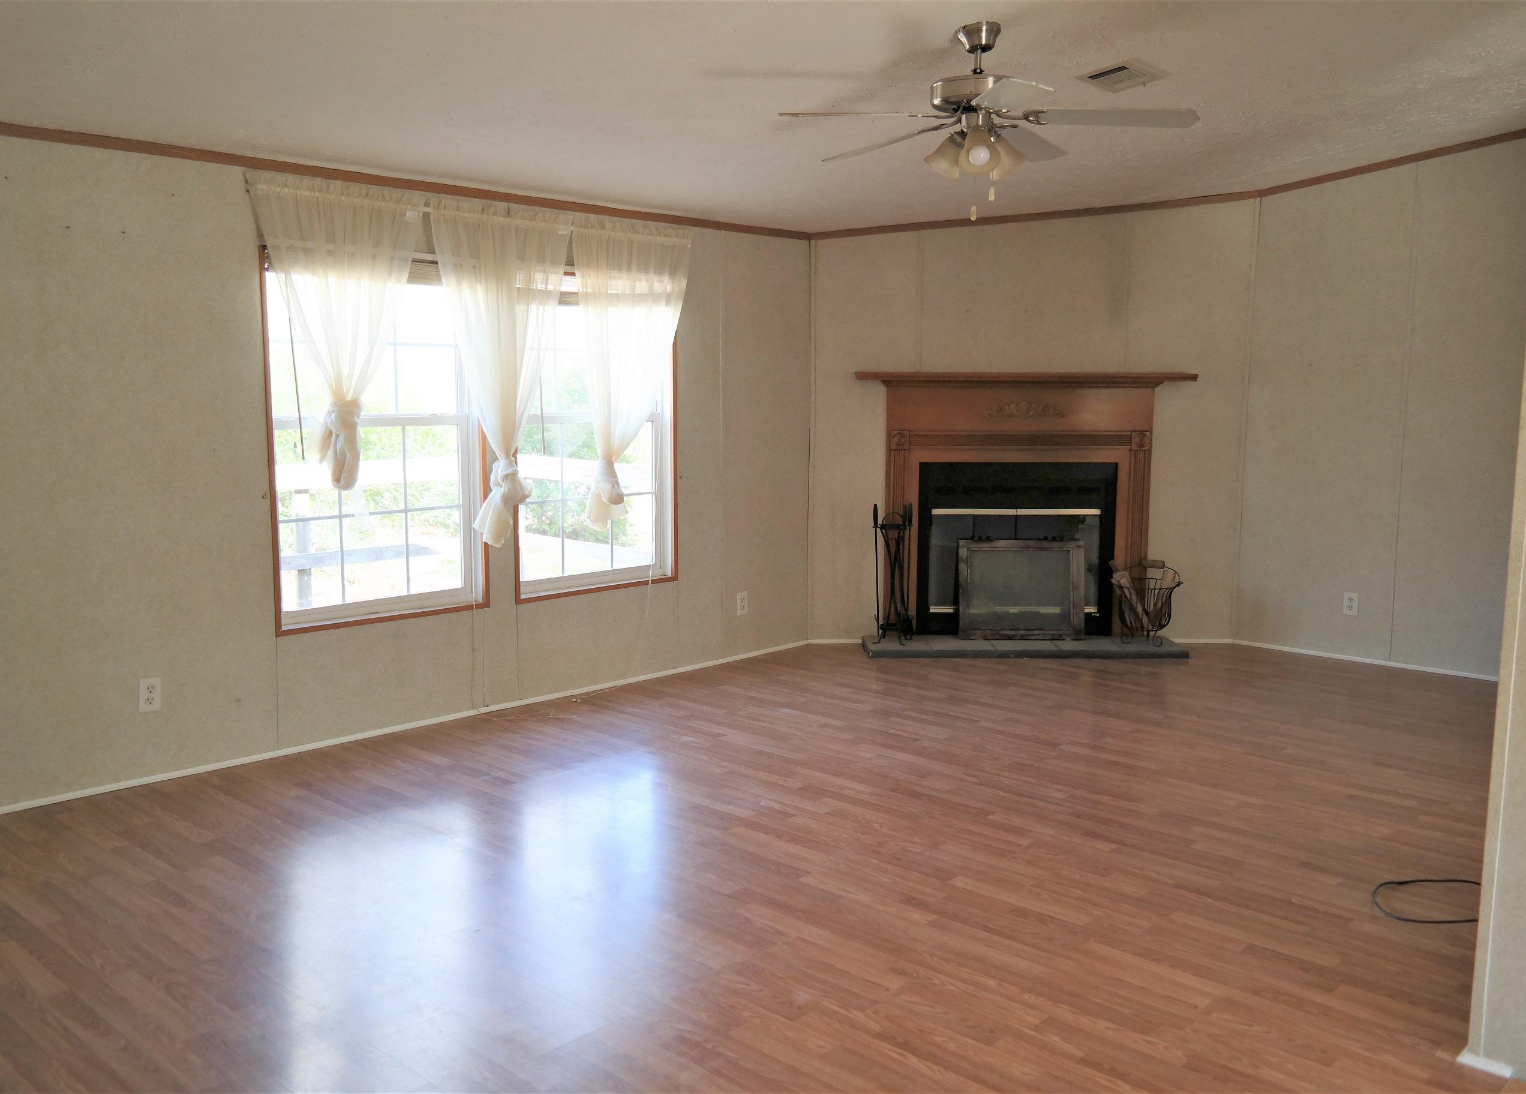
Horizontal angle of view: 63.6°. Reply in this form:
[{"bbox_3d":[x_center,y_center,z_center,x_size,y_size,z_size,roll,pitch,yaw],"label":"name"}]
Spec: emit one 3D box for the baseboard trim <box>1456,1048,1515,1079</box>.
[{"bbox_3d":[1.435,1.025,2.445,0.096,0.025,0.015,7,10,44],"label":"baseboard trim"}]

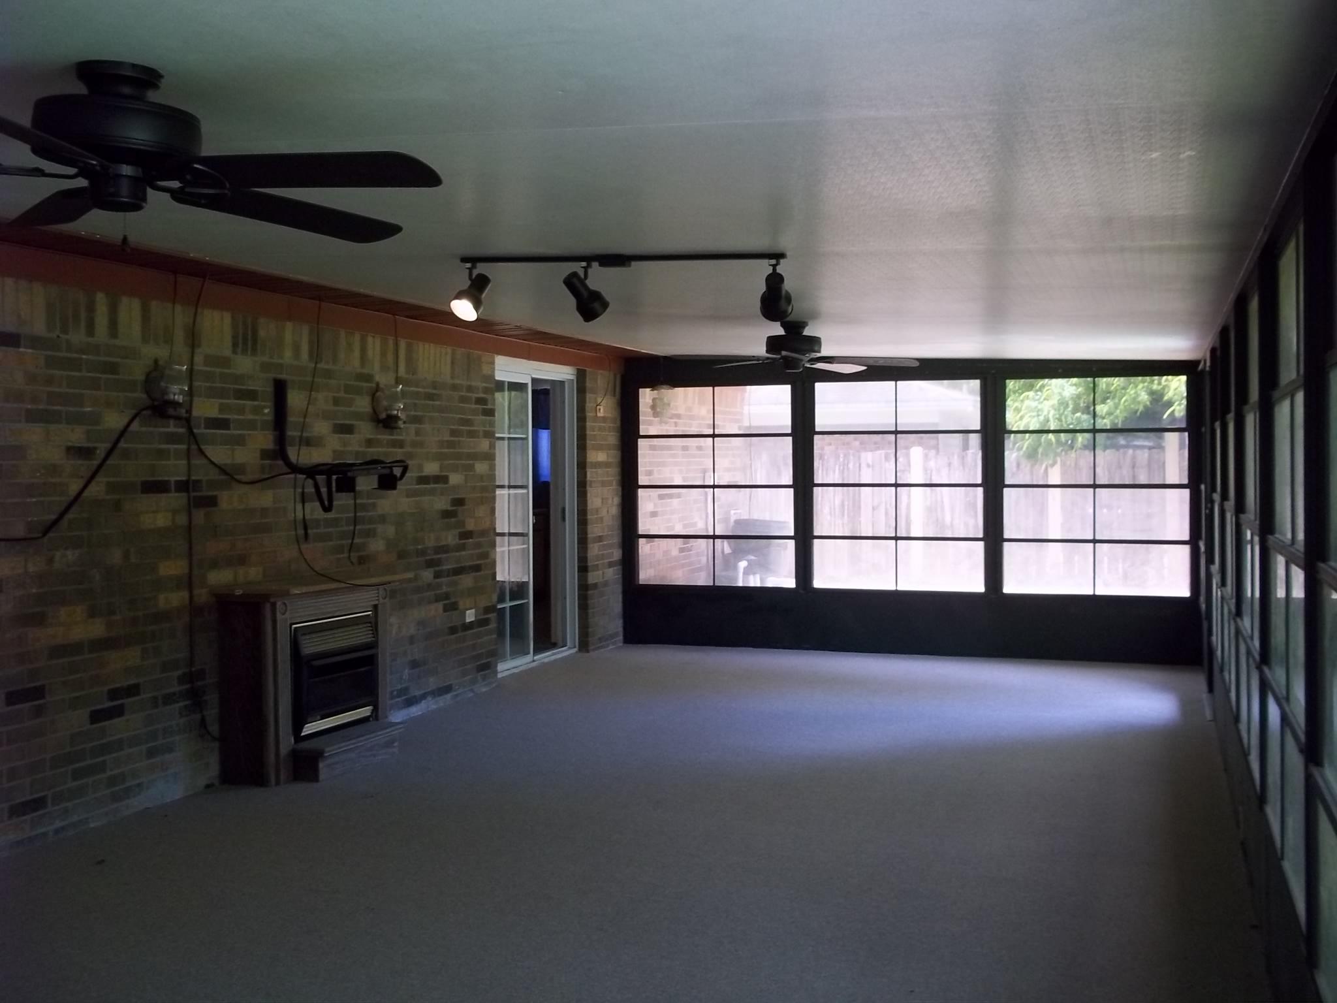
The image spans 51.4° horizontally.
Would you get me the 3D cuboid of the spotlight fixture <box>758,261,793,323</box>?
[{"bbox_3d":[0.385,-0.754,4.945,0.115,0.225,0.190,0,1,10],"label":"spotlight fixture"}]

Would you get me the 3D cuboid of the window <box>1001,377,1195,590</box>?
[{"bbox_3d":[2.913,-0.103,9.502,1.250,1.540,0.100,0,1,19],"label":"window"}]

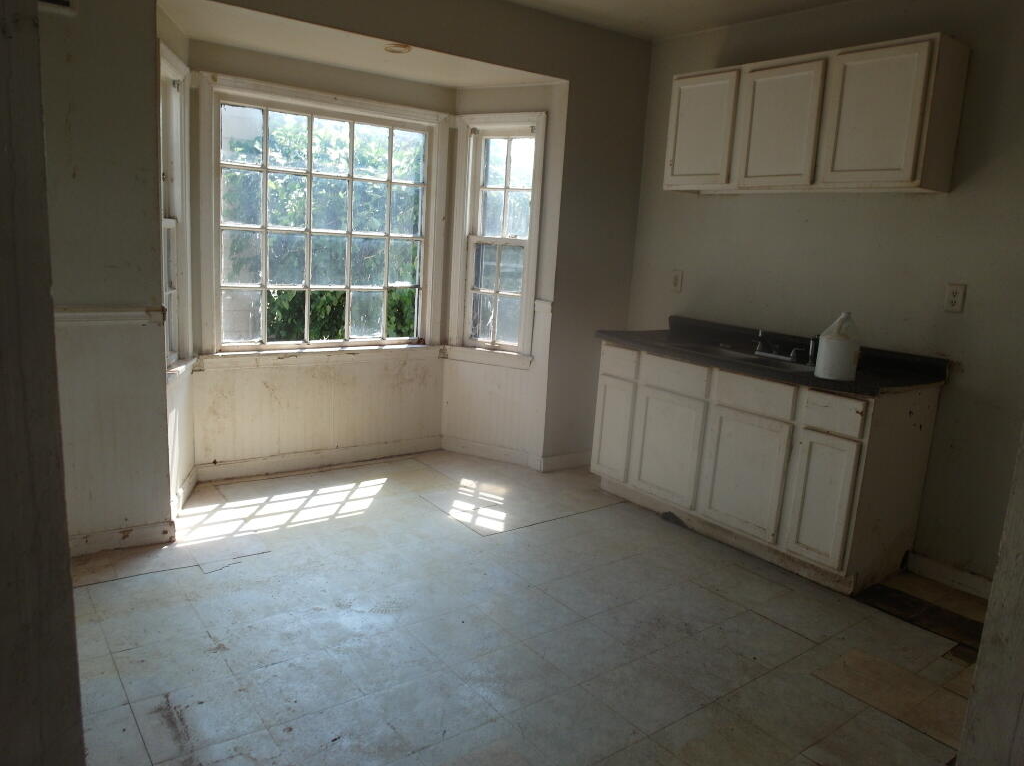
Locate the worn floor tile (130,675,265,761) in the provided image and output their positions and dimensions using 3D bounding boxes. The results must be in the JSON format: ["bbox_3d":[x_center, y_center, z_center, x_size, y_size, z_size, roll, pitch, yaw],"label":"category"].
[{"bbox_3d":[-0.914,0.971,2.064,0.304,0.010,0.304,-5,13,-36],"label":"worn floor tile"}]

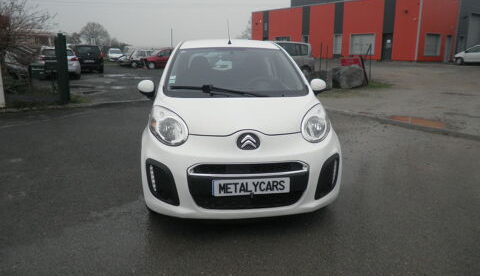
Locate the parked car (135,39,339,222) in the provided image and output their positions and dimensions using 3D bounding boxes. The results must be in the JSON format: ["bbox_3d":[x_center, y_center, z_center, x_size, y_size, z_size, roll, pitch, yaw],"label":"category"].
[{"bbox_3d":[-0.110,-0.365,4.032,1.700,1.465,3.440,-1,14,-6],"label":"parked car"}]

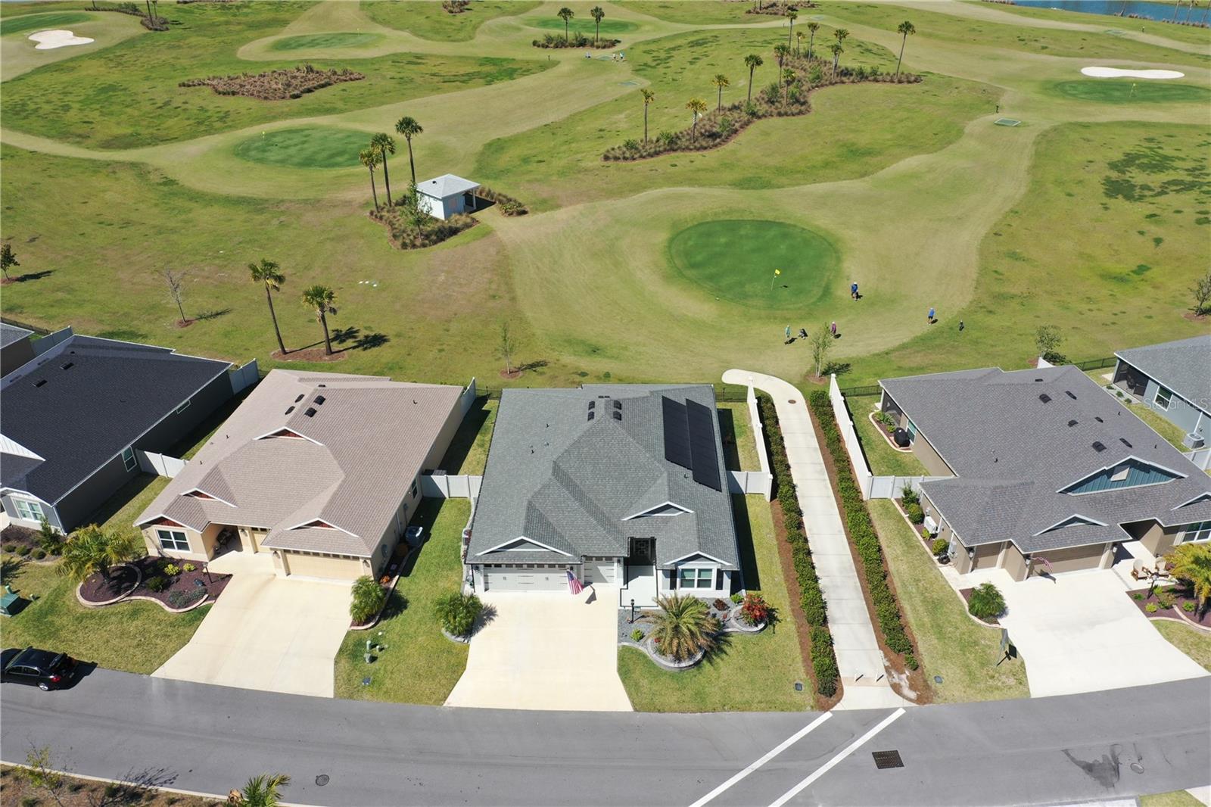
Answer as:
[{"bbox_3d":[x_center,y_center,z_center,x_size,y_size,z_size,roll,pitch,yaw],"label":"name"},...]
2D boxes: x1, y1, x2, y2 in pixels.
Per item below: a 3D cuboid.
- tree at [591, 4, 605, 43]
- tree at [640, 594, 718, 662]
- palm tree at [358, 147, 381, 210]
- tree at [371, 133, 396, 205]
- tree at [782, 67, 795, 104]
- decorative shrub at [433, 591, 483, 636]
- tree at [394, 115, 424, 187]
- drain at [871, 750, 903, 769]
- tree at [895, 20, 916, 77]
[{"bbox_3d":[-1.509,-69.926,174.061,2.600,6.520,2.600,-1,33,0],"label":"tree"},{"bbox_3d":[3.834,11.877,49.577,4.100,3.000,4.000,-1,33,0],"label":"tree"},{"bbox_3d":[-26.697,-25.636,108.355,2.600,7.658,2.600,-1,31,0],"label":"palm tree"},{"bbox_3d":[-24.292,-25.600,103.782,2.800,8.330,2.800,-1,33,0],"label":"tree"},{"bbox_3d":[28.785,-50.086,148.979,2.150,5.757,2.150,-1,31,0],"label":"tree"},{"bbox_3d":[-8.025,11.356,51.324,2.550,2.300,2.500,-1,33,0],"label":"decorative shrub"},{"bbox_3d":[-23.414,-30.116,113.977,3.500,9.366,3.500,-1,31,0],"label":"tree"},{"bbox_3d":[13.451,16.948,44.771,1.230,0.060,0.940,-3,31,-3],"label":"drain"},{"bbox_3d":[46.976,-55.978,149.140,2.900,8.670,2.900,-1,33,0],"label":"tree"}]

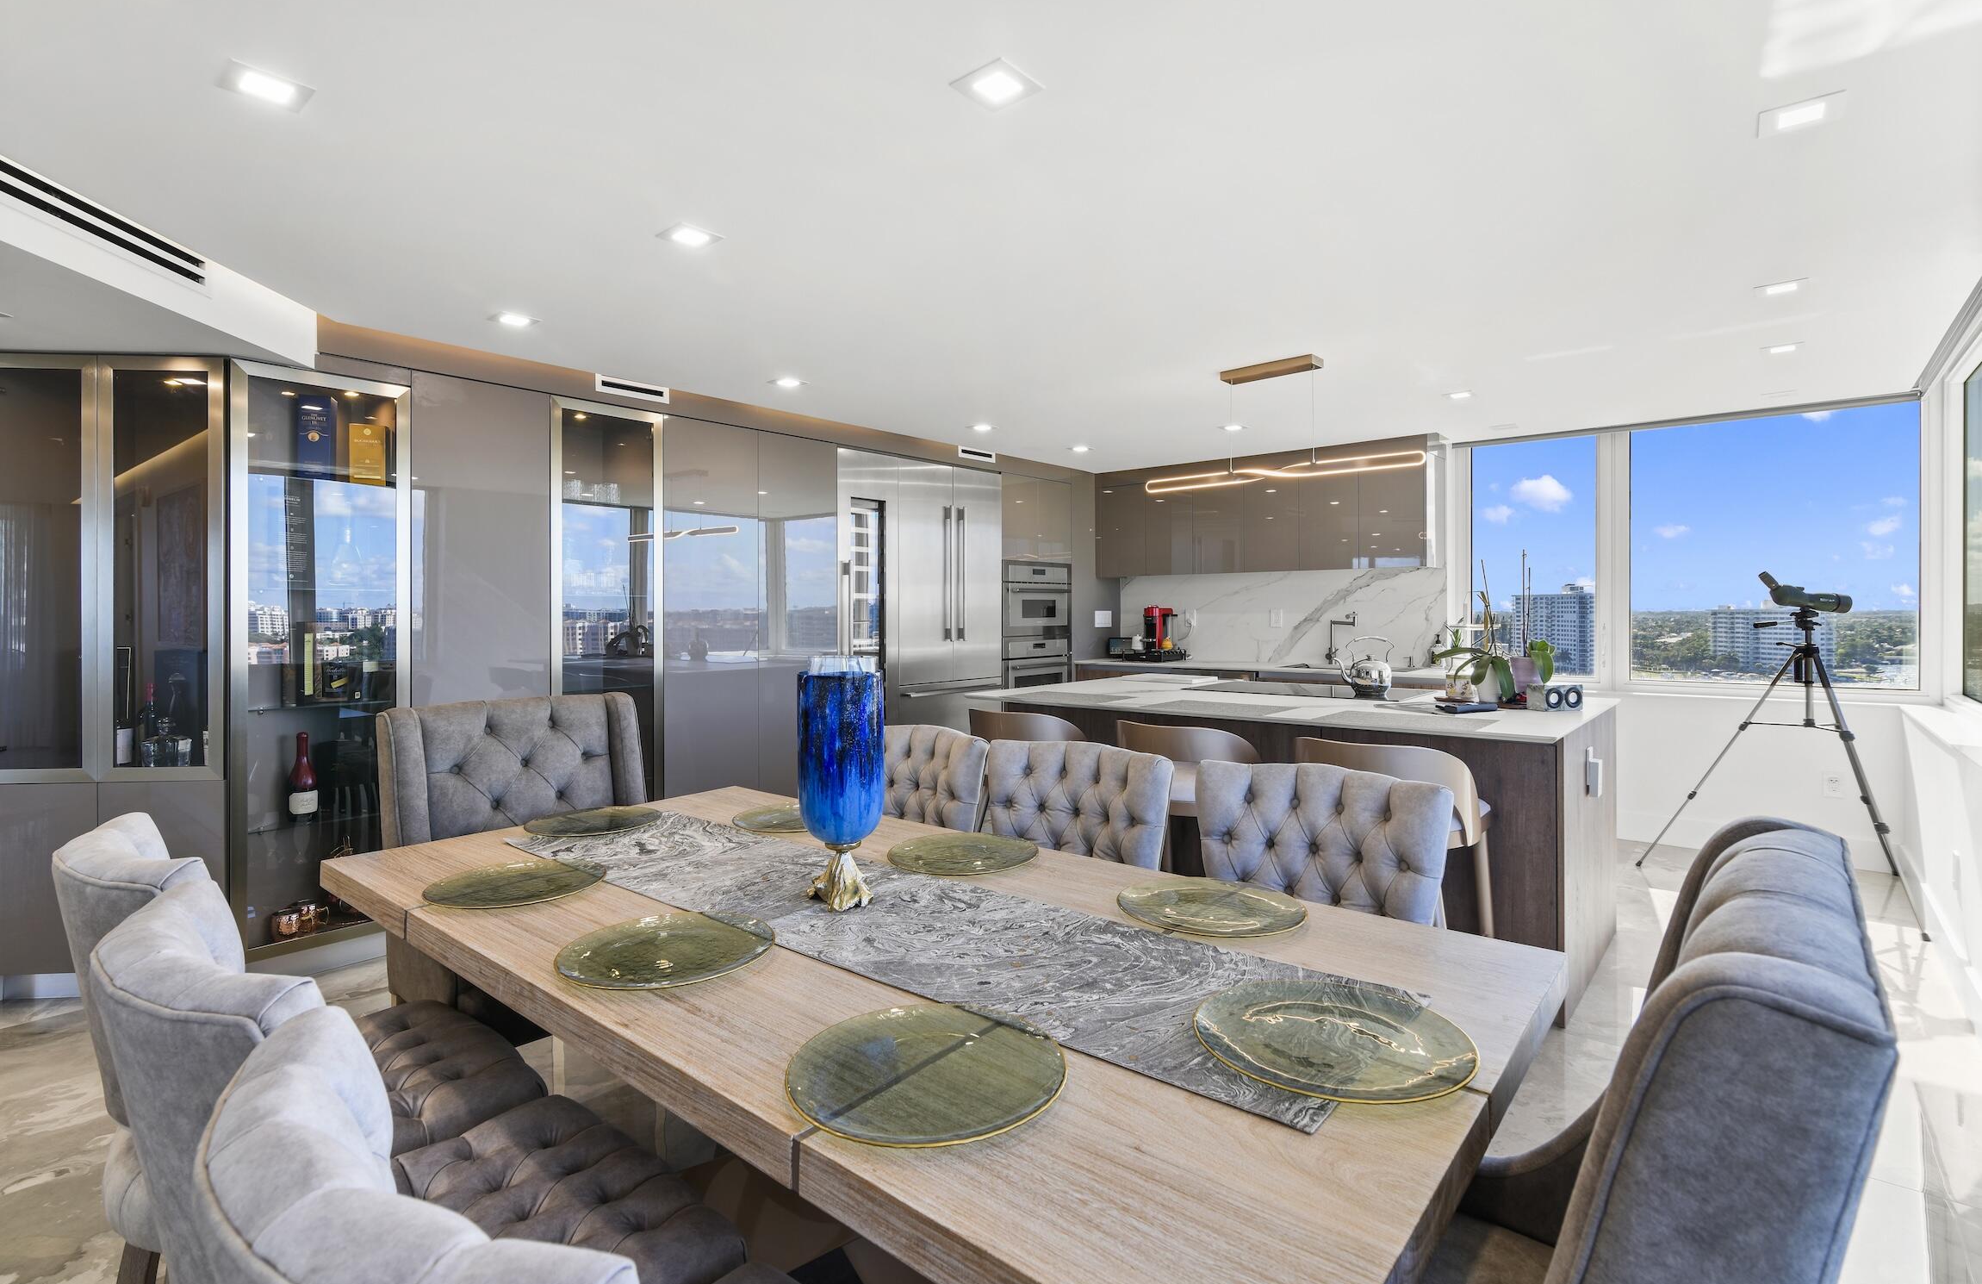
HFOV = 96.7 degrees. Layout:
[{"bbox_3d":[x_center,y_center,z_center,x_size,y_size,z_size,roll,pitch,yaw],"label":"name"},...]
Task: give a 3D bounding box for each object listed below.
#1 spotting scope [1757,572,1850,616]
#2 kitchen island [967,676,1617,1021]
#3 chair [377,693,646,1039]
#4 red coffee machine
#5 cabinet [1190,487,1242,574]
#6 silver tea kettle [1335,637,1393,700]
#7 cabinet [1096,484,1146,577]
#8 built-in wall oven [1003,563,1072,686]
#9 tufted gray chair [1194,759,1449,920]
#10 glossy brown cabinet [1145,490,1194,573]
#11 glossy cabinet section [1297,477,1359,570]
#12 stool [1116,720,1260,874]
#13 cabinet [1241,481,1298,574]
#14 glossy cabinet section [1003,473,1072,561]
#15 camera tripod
[{"bbox_3d":[3.750,-0.221,4.053,0.345,0.180,0.085,6,3,12],"label":"spotting scope"},{"bbox_3d":[1.252,0.692,3.872,2.304,0.902,1.425,1,2,42],"label":"kitchen island"},{"bbox_3d":[-1.341,0.714,2.662,0.690,1.030,0.700,1,2,41],"label":"chair"},{"bbox_3d":[1.328,-0.097,6.930,0.170,0.350,0.330,1,2,42],"label":"red coffee machine"},{"bbox_3d":[1.780,-0.845,6.563,0.420,0.690,0.360,1,2,42],"label":"cabinet"},{"bbox_3d":[1.625,0.114,3.829,0.255,0.275,0.170,0,1,6],"label":"silver tea kettle"},{"bbox_3d":[1.084,-0.837,6.767,0.436,0.692,0.309,1,2,42],"label":"cabinet"},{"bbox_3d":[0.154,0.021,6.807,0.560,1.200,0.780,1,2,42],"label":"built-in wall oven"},{"bbox_3d":[0.481,0.746,1.639,0.522,0.955,0.618,1,2,42],"label":"tufted gray chair"},{"bbox_3d":[1.393,-0.827,6.491,0.394,0.692,0.309,1,2,42],"label":"glossy brown cabinet"},{"bbox_3d":[2.280,-0.797,5.787,0.379,0.663,0.350,1,1,40],"label":"glossy cabinet section"},{"bbox_3d":[0.761,0.760,3.487,0.510,0.880,0.510,1,2,42],"label":"stool"},{"bbox_3d":[1.973,-0.808,5.975,0.375,0.692,0.309,1,2,42],"label":"cabinet"},{"bbox_3d":[0.126,-0.859,6.418,0.560,0.575,0.779,1,2,42],"label":"glossy cabinet section"},{"bbox_3d":[3.784,0.507,4.311,1.020,1.330,1.150,1,2,42],"label":"camera tripod"}]

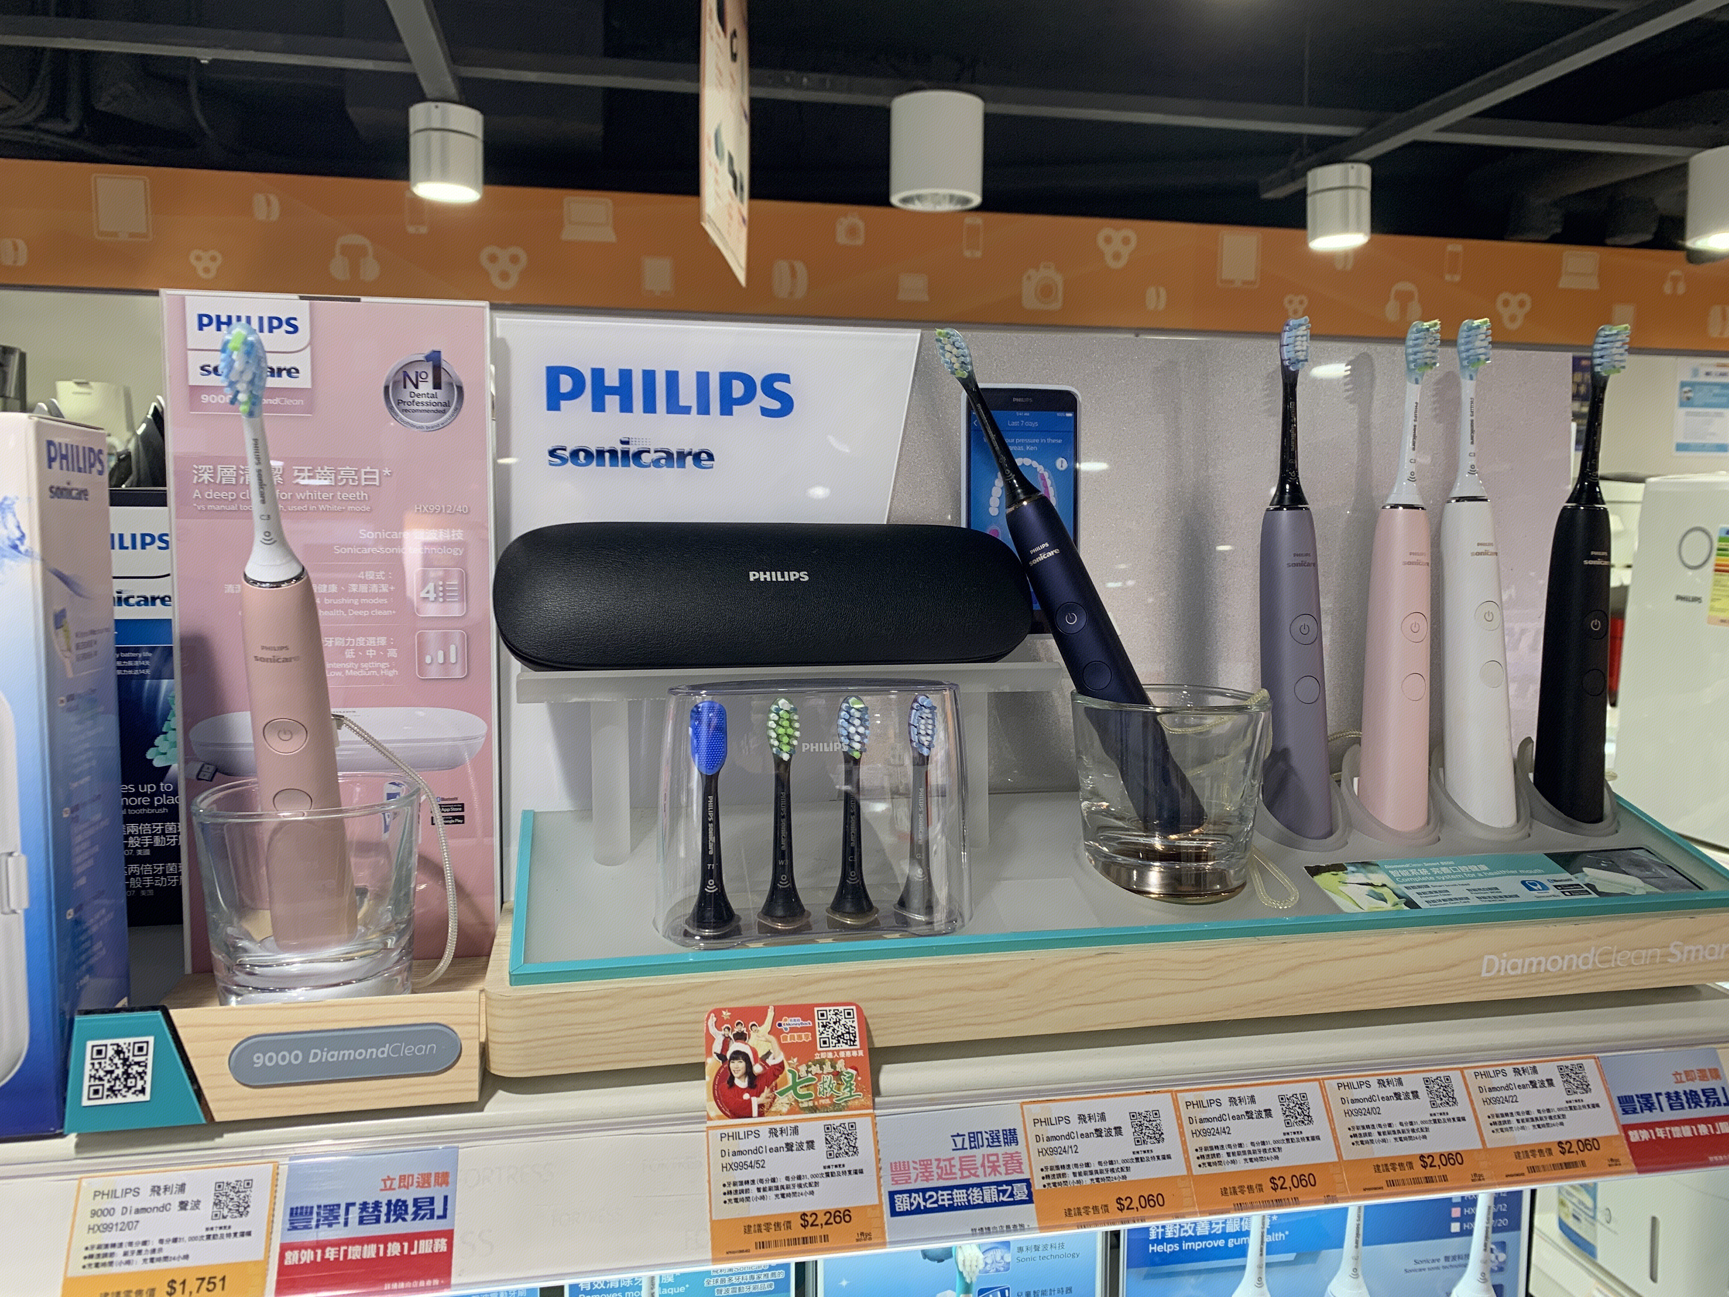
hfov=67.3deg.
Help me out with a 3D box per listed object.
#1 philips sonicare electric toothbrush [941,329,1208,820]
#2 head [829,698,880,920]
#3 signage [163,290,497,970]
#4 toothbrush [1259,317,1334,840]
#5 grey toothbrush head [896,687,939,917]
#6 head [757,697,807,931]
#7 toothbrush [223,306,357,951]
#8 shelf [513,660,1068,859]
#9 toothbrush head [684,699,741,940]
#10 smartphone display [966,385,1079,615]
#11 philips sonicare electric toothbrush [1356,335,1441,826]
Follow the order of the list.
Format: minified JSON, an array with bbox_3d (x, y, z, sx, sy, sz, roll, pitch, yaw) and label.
[{"bbox_3d":[0.087,-0.036,0.591,0.031,0.252,0.032,-25,-13,15],"label":"philips sonicare electric toothbrush"},{"bbox_3d":[-0.004,0.064,0.521,0.019,0.091,0.021,-1,5,-16],"label":"head"},{"bbox_3d":[-0.214,-0.004,0.529,0.120,0.272,0.006,-1,5,-13],"label":"signage"},{"bbox_3d":[0.206,-0.030,0.618,0.032,0.248,0.033,-3,5,-10],"label":"toothbrush"},{"bbox_3d":[0.022,0.064,0.527,0.019,0.091,0.021,-1,6,-22],"label":"grey toothbrush head"},{"bbox_3d":[-0.032,0.064,0.514,0.019,0.091,0.021,-1,5,-13],"label":"head"},{"bbox_3d":[-0.202,0.009,0.457,0.032,0.248,0.033,3,27,-10],"label":"toothbrush"},{"bbox_3d":[-0.033,0.046,0.570,0.227,0.080,0.070,-1,5,-13],"label":"shelf"},{"bbox_3d":[-0.059,0.065,0.507,0.021,0.091,0.021,0,5,-11],"label":"toothbrush head"},{"bbox_3d":[0.076,-0.067,0.625,0.060,0.120,0.008,-1,2,-13],"label":"smartphone display"},{"bbox_3d":[0.262,-0.031,0.628,0.032,0.249,0.033,-1,5,-13],"label":"philips sonicare electric toothbrush"}]

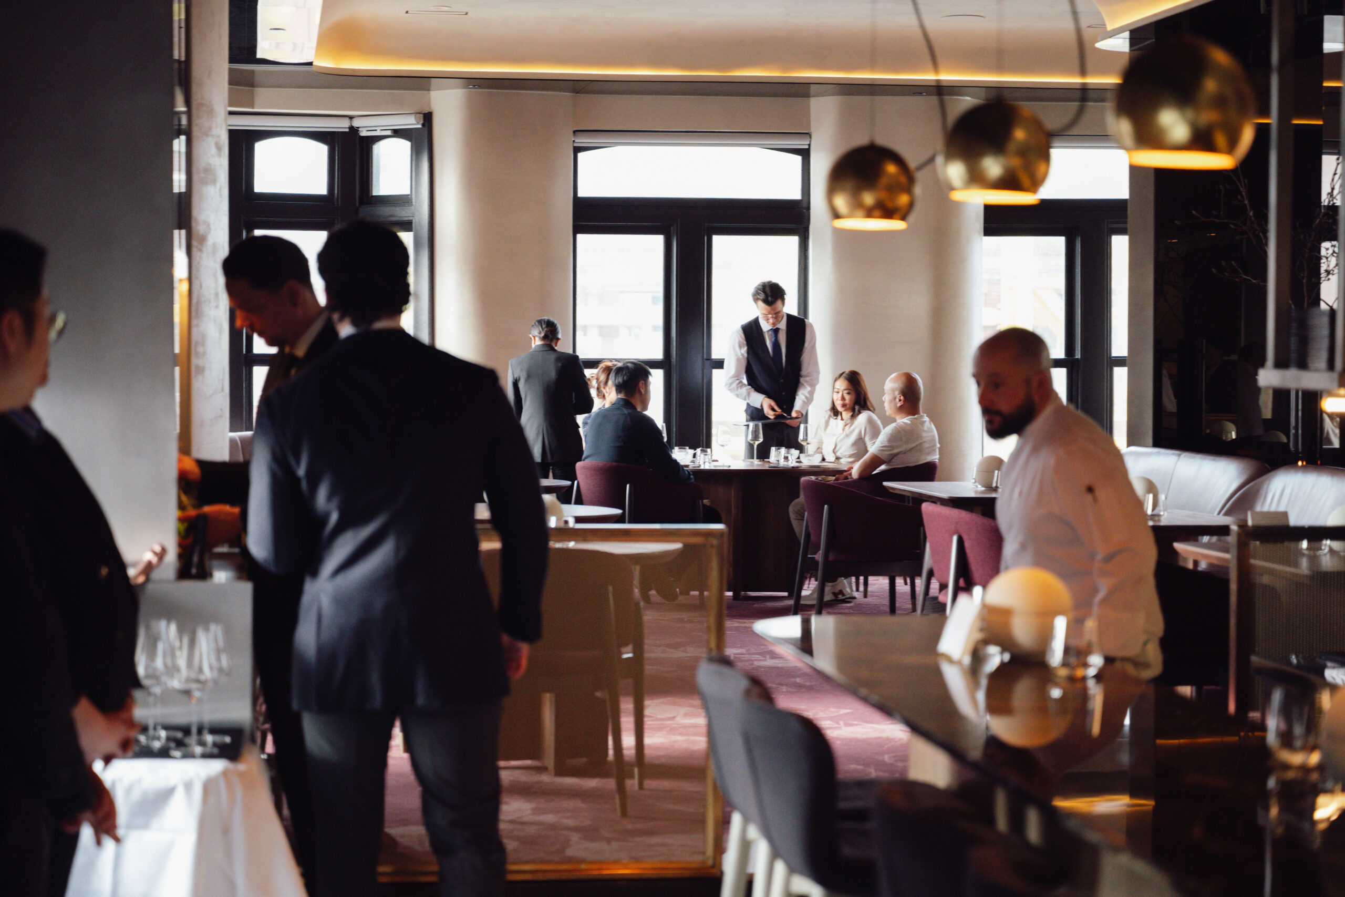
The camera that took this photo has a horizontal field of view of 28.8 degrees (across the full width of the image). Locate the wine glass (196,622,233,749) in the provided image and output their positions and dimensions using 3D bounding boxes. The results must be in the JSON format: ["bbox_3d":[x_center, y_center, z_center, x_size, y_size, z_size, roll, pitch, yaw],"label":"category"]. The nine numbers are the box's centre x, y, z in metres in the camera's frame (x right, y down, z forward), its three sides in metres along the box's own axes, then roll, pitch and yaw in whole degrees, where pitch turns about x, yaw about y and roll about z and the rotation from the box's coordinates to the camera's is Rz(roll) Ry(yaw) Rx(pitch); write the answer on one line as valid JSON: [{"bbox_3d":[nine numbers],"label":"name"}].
[{"bbox_3d":[-0.869,0.444,4.920,0.083,0.222,0.083,0,2,0],"label":"wine glass"}]

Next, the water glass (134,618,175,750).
[{"bbox_3d":[-0.890,0.406,4.500,0.075,0.220,0.075,0,2,0],"label":"water glass"}]

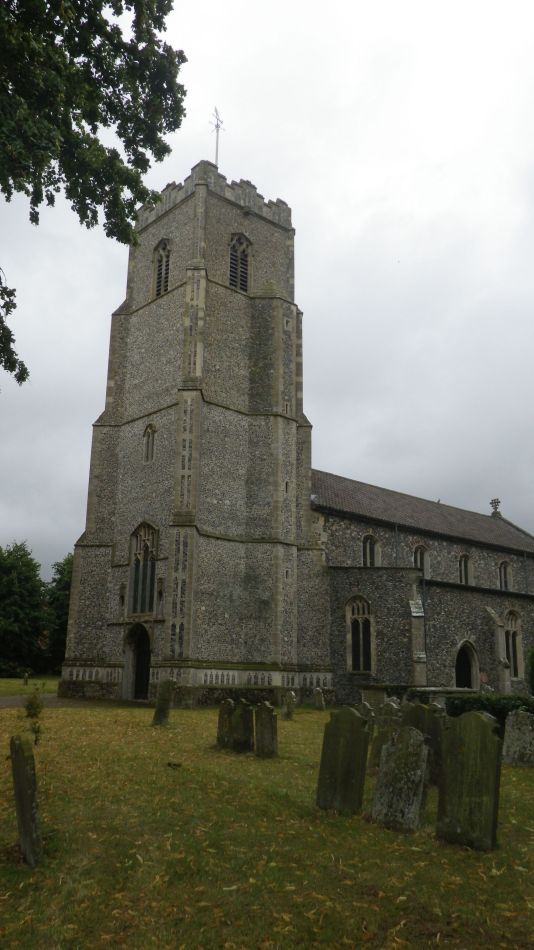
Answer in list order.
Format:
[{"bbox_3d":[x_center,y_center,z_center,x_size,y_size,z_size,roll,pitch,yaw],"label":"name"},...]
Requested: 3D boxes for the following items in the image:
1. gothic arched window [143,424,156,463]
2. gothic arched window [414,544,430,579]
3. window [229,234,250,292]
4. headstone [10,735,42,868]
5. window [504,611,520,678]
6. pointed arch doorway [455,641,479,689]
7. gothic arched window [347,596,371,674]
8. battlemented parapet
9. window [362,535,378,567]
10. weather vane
[{"bbox_3d":[-5.217,-1.406,32.074,0.306,1.836,1.020,14,-20,-40],"label":"gothic arched window"},{"bbox_3d":[8.028,4.569,37.019,1.326,1.856,0.306,14,-20,-40],"label":"gothic arched window"},{"bbox_3d":[-1.355,-10.143,33.570,1.295,2.876,0.326,14,-20,-40],"label":"window"},{"bbox_3d":[-2.020,2.689,5.926,0.085,0.960,0.620,-3,-12,-28],"label":"headstone"},{"bbox_3d":[11.401,7.878,32.826,1.479,3.162,0.326,14,-20,-40],"label":"window"},{"bbox_3d":[8.306,8.313,29.888,1.785,2.499,0.459,14,-20,-40],"label":"pointed arch doorway"},{"bbox_3d":[3.990,6.712,29.789,0.326,3.162,1.479,14,-20,-40],"label":"gothic arched window"},{"bbox_3d":[-2.798,-13.021,36.950,5.916,1.683,5.916,14,-20,-40],"label":"battlemented parapet"},{"bbox_3d":[4.914,3.773,34.296,1.275,1.785,0.306,14,-20,-40],"label":"window"},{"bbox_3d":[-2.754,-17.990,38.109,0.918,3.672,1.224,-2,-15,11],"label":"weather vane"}]

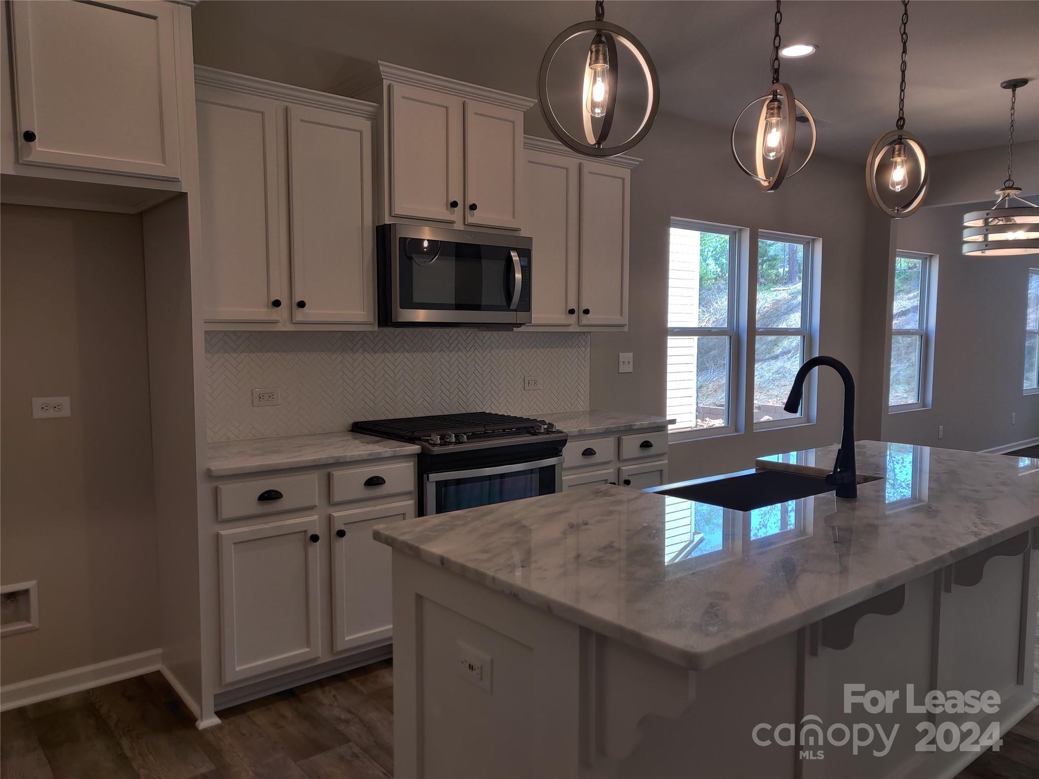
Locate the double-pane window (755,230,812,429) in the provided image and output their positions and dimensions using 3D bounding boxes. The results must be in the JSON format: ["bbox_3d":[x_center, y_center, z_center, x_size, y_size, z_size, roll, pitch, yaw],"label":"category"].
[{"bbox_3d":[1.944,-0.436,6.113,0.837,1.440,0.081,-4,6,-39],"label":"double-pane window"}]

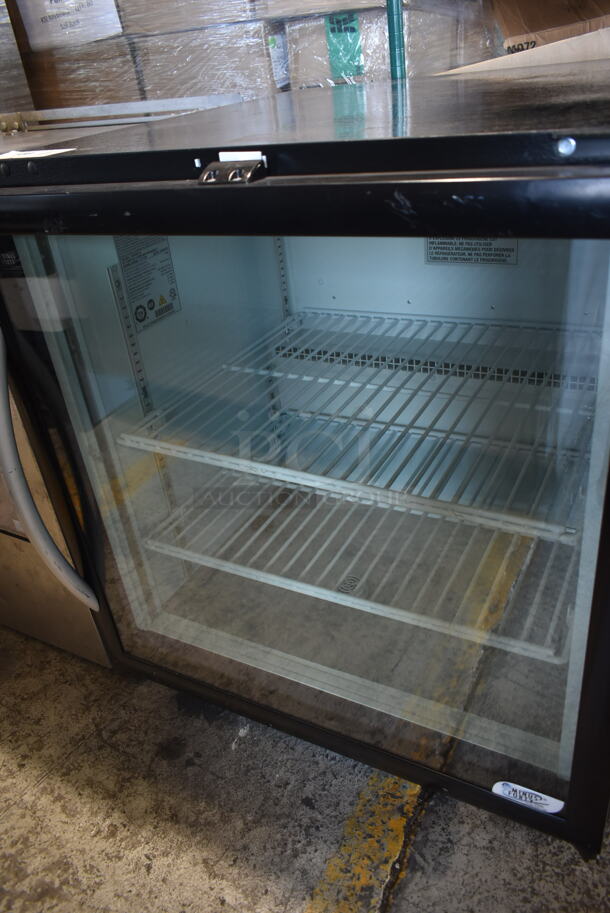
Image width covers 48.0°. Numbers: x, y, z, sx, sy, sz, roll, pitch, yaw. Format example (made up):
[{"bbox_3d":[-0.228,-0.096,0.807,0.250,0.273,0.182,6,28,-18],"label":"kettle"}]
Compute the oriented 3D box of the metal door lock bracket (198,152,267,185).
[{"bbox_3d":[-0.064,-0.243,0.579,0.056,0.022,0.034,10,34,27],"label":"metal door lock bracket"}]

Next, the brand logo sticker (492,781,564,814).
[{"bbox_3d":[0.242,0.371,0.746,0.074,0.028,0.001,10,35,27],"label":"brand logo sticker"}]

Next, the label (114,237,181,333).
[{"bbox_3d":[-0.207,-0.248,0.910,0.001,0.142,0.097,10,35,27],"label":"label"}]

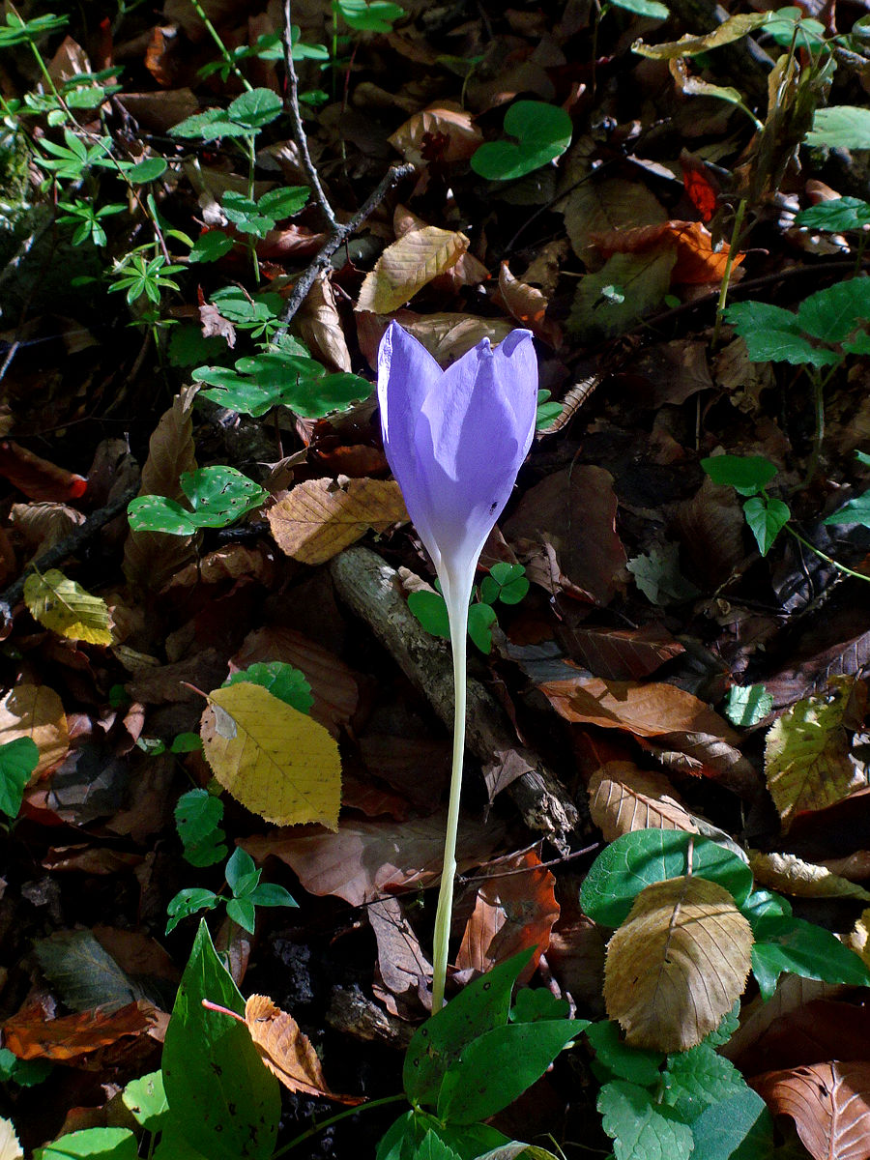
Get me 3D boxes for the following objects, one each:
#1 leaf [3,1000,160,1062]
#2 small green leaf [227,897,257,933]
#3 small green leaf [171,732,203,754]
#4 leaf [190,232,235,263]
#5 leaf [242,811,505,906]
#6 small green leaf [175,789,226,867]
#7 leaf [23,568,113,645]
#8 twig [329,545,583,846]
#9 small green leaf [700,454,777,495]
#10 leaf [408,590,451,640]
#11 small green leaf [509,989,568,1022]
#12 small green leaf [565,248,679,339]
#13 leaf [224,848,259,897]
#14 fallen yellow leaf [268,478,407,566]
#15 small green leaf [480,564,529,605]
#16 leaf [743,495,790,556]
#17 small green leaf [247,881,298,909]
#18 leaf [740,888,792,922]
[{"bbox_3d":[-0.111,0.141,0.252,0.048,0.016,0.013,-9,53,-7],"label":"leaf"},{"bbox_3d":[-0.070,0.122,0.293,0.010,0.006,0.015,-39,71,-15],"label":"small green leaf"},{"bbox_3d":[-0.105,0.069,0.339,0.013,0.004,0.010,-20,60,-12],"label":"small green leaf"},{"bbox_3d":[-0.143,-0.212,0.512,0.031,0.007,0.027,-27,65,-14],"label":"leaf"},{"bbox_3d":[-0.021,0.096,0.280,0.093,0.016,0.033,-4,52,-3],"label":"leaf"},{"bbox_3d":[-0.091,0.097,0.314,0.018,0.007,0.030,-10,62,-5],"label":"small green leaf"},{"bbox_3d":[-0.164,0.012,0.360,0.057,0.010,0.025,33,67,16],"label":"leaf"},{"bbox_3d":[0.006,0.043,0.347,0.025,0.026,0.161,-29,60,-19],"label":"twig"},{"bbox_3d":[0.143,-0.050,0.381,0.034,0.010,0.024,14,59,9],"label":"small green leaf"},{"bbox_3d":[-0.001,0.016,0.360,0.023,0.005,0.024,13,61,7],"label":"leaf"},{"bbox_3d":[0.038,0.157,0.294,0.021,0.007,0.014,3,62,2],"label":"small green leaf"},{"bbox_3d":[0.118,-0.177,0.491,0.087,0.008,0.050,-43,77,-13],"label":"small green leaf"},{"bbox_3d":[-0.072,0.109,0.300,0.011,0.007,0.017,-7,62,-4],"label":"leaf"},{"bbox_3d":[-0.044,-0.028,0.371,0.065,0.012,0.047,-3,60,-2],"label":"fallen yellow leaf"},{"bbox_3d":[0.029,0.001,0.335,0.020,0.004,0.020,-4,58,-3],"label":"small green leaf"},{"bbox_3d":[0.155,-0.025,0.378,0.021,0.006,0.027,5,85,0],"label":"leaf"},{"bbox_3d":[-0.052,0.103,0.262,0.017,0.005,0.008,10,51,9],"label":"small green leaf"},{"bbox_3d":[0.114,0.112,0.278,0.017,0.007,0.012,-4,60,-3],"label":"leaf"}]

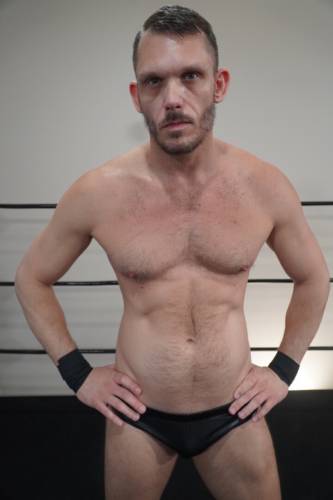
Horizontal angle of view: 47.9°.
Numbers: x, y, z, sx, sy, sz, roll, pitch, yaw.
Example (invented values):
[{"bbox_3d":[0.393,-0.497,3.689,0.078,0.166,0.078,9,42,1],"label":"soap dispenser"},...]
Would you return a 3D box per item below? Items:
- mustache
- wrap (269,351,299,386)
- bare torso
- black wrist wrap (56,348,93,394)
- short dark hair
[{"bbox_3d":[0.018,-0.229,0.656,0.056,0.027,0.022,-3,20,8],"label":"mustache"},{"bbox_3d":[0.296,0.298,0.944,0.068,0.070,0.060,19,18,-12],"label":"wrap"},{"bbox_3d":[0.037,0.065,0.851,0.385,0.570,0.240,-2,20,-6],"label":"bare torso"},{"bbox_3d":[-0.221,0.292,0.910,0.068,0.075,0.060,-25,6,3],"label":"black wrist wrap"},{"bbox_3d":[0.017,-0.388,0.701,0.160,0.135,0.185,-3,20,8],"label":"short dark hair"}]

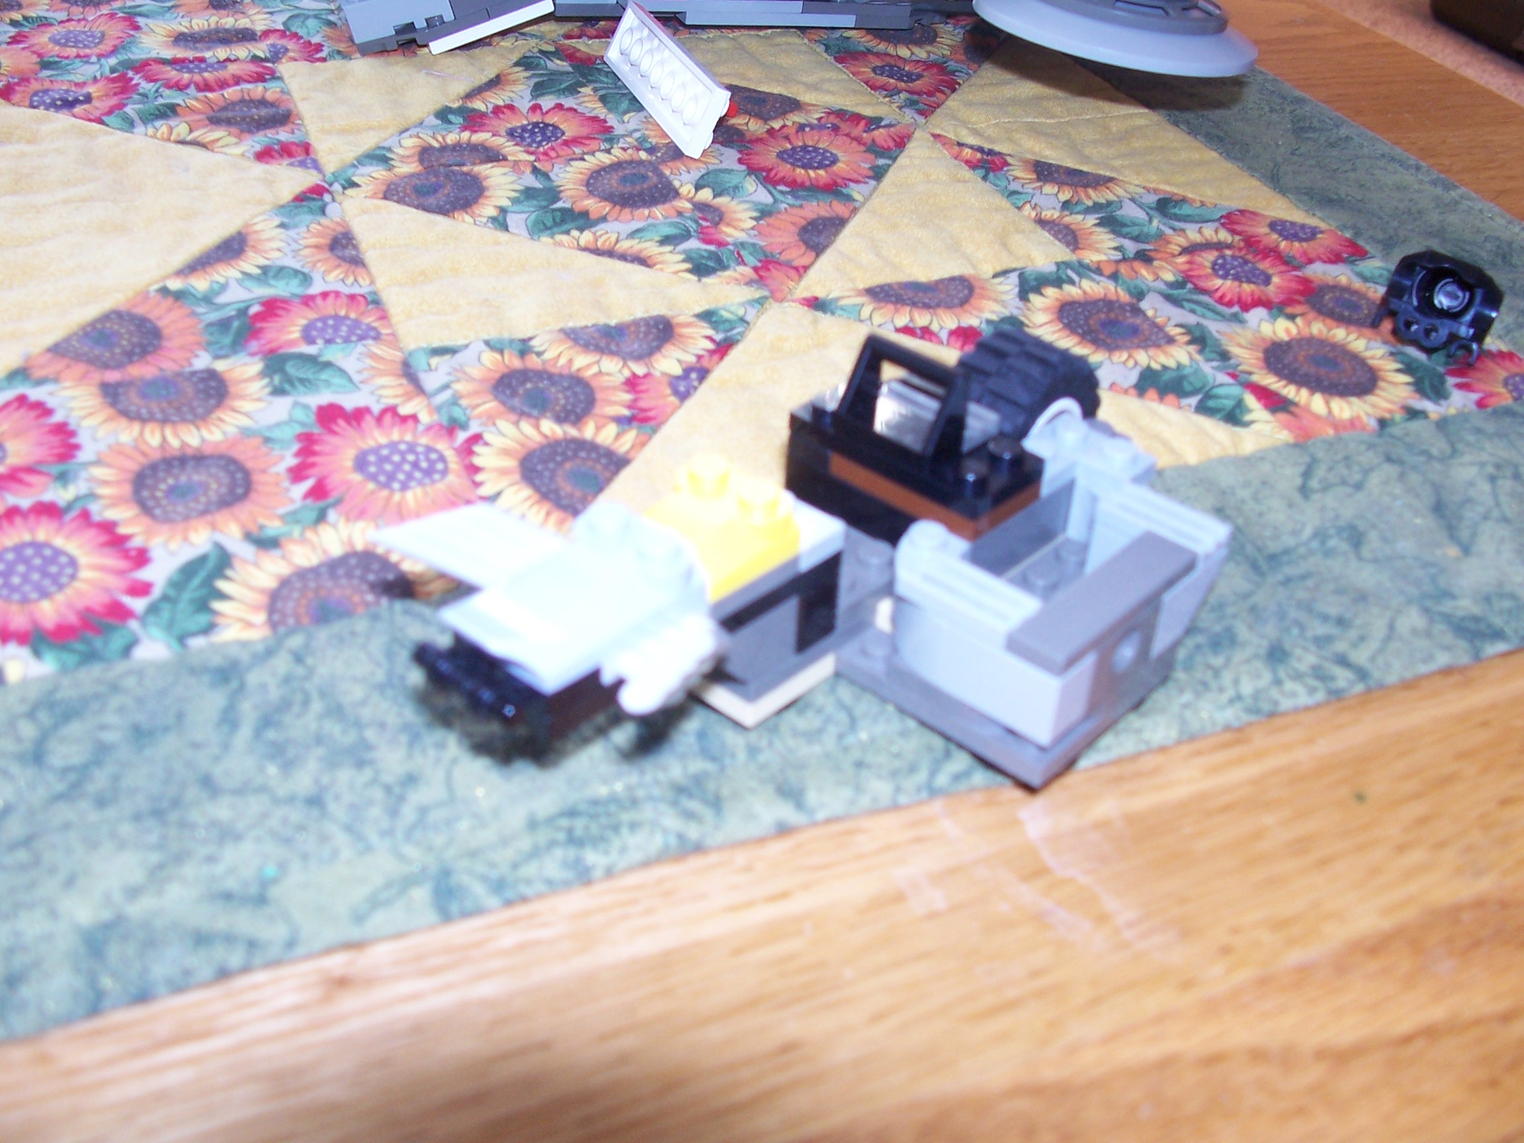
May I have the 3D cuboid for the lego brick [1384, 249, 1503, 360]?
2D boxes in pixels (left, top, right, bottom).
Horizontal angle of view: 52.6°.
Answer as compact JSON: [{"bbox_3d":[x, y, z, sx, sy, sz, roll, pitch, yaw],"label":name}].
[{"bbox_3d":[0.129,-0.050,0.291,0.019,0.015,0.009,31,37,29],"label":"lego brick"}]

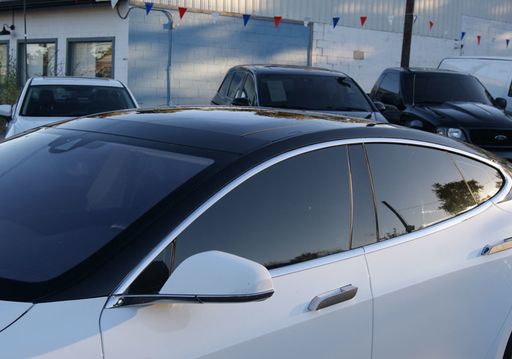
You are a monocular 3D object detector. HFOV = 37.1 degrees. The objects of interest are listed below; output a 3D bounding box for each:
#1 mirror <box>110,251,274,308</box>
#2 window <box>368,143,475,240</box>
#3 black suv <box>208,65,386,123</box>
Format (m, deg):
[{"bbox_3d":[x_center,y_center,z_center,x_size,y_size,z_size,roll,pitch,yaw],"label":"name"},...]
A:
[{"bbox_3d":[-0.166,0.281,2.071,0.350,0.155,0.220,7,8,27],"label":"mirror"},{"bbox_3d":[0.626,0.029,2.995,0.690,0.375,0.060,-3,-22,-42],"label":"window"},{"bbox_3d":[0.550,-0.745,10.850,1.880,1.760,4.750,1,7,-13],"label":"black suv"}]

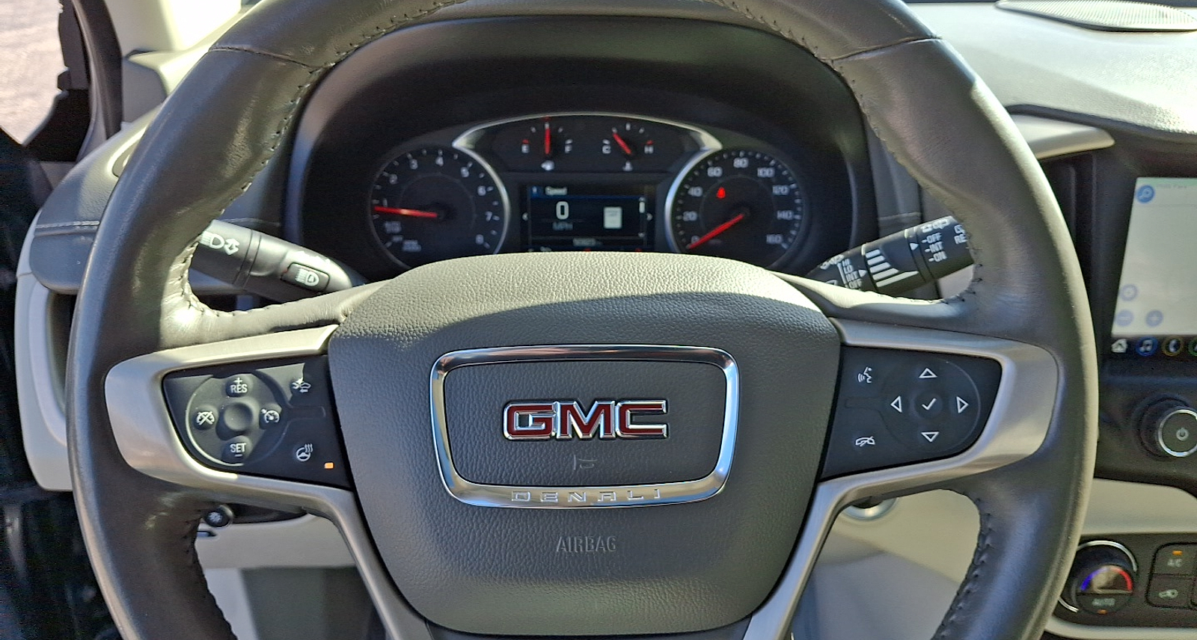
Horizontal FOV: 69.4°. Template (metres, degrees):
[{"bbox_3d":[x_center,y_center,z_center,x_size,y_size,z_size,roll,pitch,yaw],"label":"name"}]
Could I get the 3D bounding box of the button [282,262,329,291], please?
[{"bbox_3d":[-0.134,-0.020,0.395,0.019,0.009,0.005,16,-6,-3],"label":"button"}]

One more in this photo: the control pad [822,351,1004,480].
[{"bbox_3d":[0.122,0.036,0.335,0.068,0.049,0.015,0,3,7],"label":"control pad"}]

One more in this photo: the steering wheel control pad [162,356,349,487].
[{"bbox_3d":[-0.133,0.040,0.335,0.071,0.049,0.015,-1,3,-7],"label":"steering wheel control pad"}]

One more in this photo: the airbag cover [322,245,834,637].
[{"bbox_3d":[-0.006,0.047,0.344,0.198,0.147,0.045,-1,3,0],"label":"airbag cover"}]

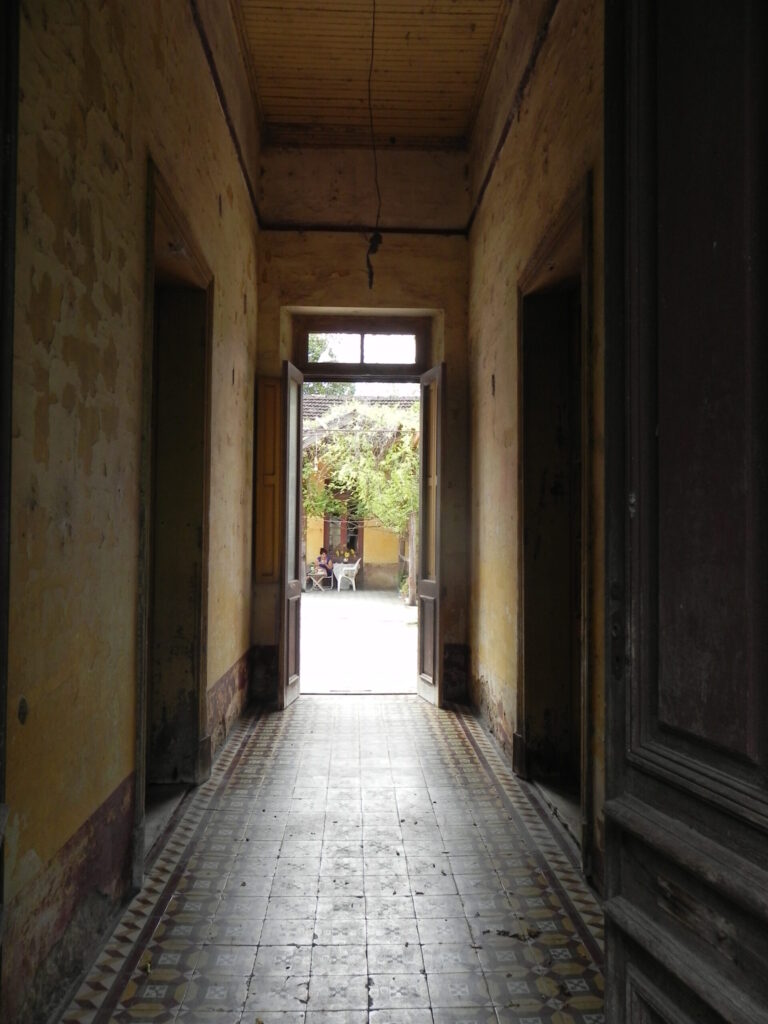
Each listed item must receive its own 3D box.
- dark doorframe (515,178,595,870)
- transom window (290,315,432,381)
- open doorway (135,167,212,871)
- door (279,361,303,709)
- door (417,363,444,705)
[{"bbox_3d":[0.963,0.075,4.203,0.150,3.160,1.570,1,-2,-2],"label":"dark doorframe"},{"bbox_3d":[-0.210,-1.588,7.409,1.320,0.600,0.090,1,-2,-2],"label":"transom window"},{"bbox_3d":[-1.122,0.053,4.037,0.150,3.150,1.570,1,-2,-2],"label":"open doorway"},{"bbox_3d":[-0.835,0.195,6.999,0.045,3.050,0.545,0,-2,8],"label":"door"},{"bbox_3d":[0.441,0.208,7.081,0.045,3.050,0.545,1,-2,-17],"label":"door"}]

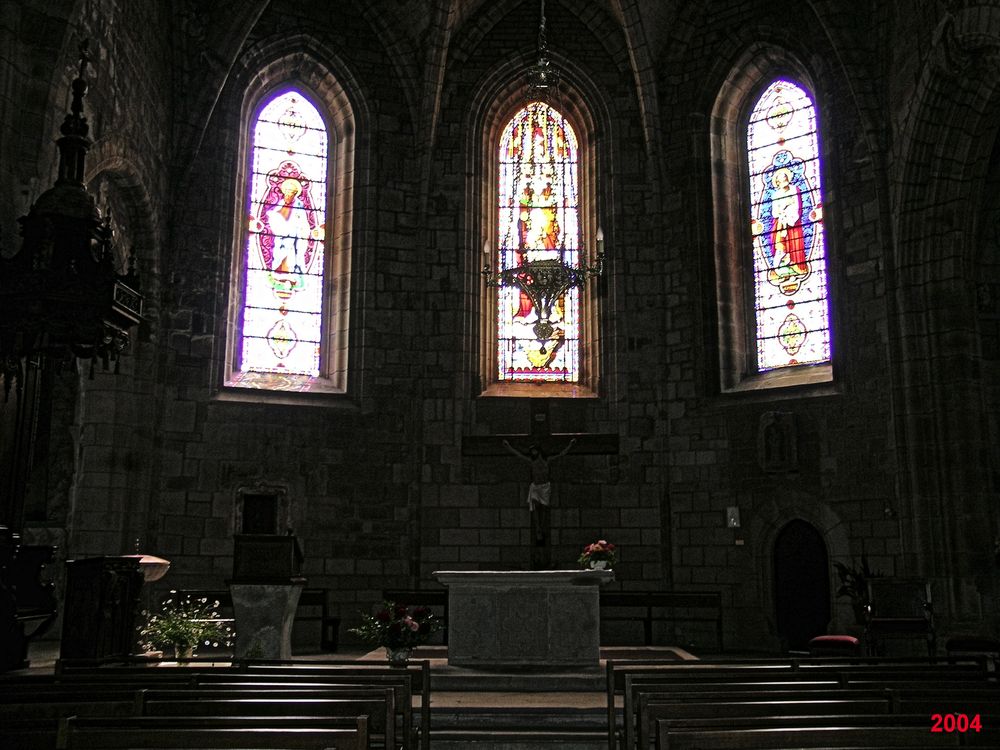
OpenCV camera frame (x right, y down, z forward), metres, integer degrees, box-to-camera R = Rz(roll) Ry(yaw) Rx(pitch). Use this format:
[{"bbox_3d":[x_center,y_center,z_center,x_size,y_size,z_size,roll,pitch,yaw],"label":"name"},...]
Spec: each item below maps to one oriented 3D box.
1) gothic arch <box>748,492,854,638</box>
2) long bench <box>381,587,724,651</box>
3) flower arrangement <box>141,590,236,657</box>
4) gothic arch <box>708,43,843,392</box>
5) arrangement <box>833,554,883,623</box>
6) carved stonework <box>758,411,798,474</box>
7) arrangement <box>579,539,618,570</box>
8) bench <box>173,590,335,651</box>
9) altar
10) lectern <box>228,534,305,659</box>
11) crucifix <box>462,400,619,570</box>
[{"bbox_3d":[3.833,2.488,14.246,1.380,1.980,0.350,-8,-13,41],"label":"gothic arch"},{"bbox_3d":[0.682,3.176,14.659,4.362,0.752,0.420,0,-10,2],"label":"long bench"},{"bbox_3d":[-3.433,2.744,12.412,1.000,0.740,0.850,0,-10,2],"label":"flower arrangement"},{"bbox_3d":[3.749,-2.134,15.319,1.675,4.746,0.500,-8,-13,41],"label":"gothic arch"},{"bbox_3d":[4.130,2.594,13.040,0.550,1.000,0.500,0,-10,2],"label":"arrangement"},{"bbox_3d":[3.620,0.882,14.596,0.567,0.816,0.180,-8,-13,41],"label":"carved stonework"},{"bbox_3d":[1.101,2.039,12.764,0.420,0.360,0.380,0,-10,2],"label":"arrangement"},{"bbox_3d":[-3.049,3.041,14.076,1.979,0.725,0.420,4,-11,-22],"label":"bench"},{"bbox_3d":[0.265,2.716,12.656,1.982,1.000,0.950,0,-10,2],"label":"altar"},{"bbox_3d":[-2.585,2.483,12.536,0.680,1.380,0.600,0,-10,2],"label":"lectern"},{"bbox_3d":[0.547,1.620,15.341,2.065,2.512,0.400,0,-10,2],"label":"crucifix"}]

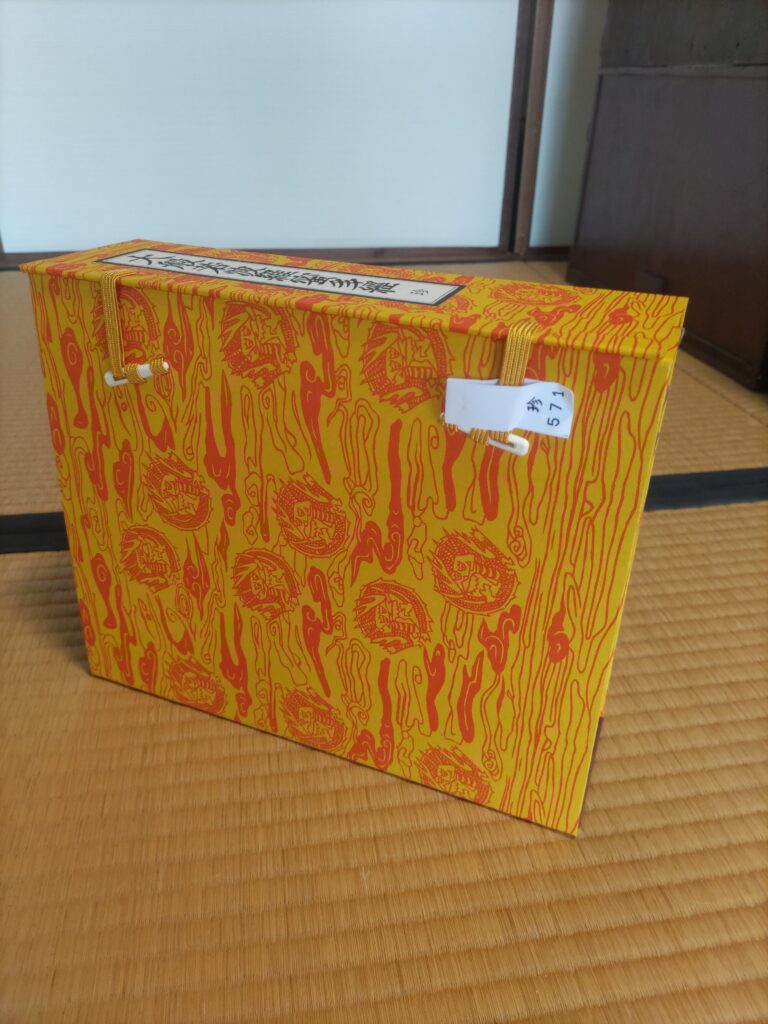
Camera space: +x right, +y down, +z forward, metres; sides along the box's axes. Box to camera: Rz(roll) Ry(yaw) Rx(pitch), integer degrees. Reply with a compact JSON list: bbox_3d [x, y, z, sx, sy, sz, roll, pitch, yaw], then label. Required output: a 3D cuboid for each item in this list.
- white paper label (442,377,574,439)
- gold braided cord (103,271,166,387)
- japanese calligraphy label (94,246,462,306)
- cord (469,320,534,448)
[{"bbox_3d":[0.047,-0.041,0.293,0.049,0.022,0.010,12,28,18],"label":"white paper label"},{"bbox_3d":[-0.113,-0.083,0.354,0.033,0.050,0.016,12,28,18],"label":"gold braided cord"},{"bbox_3d":[-0.052,-0.113,0.364,0.180,0.003,0.041,12,30,19],"label":"japanese calligraphy label"},{"bbox_3d":[0.047,-0.050,0.299,0.026,0.048,0.016,12,28,18],"label":"cord"}]

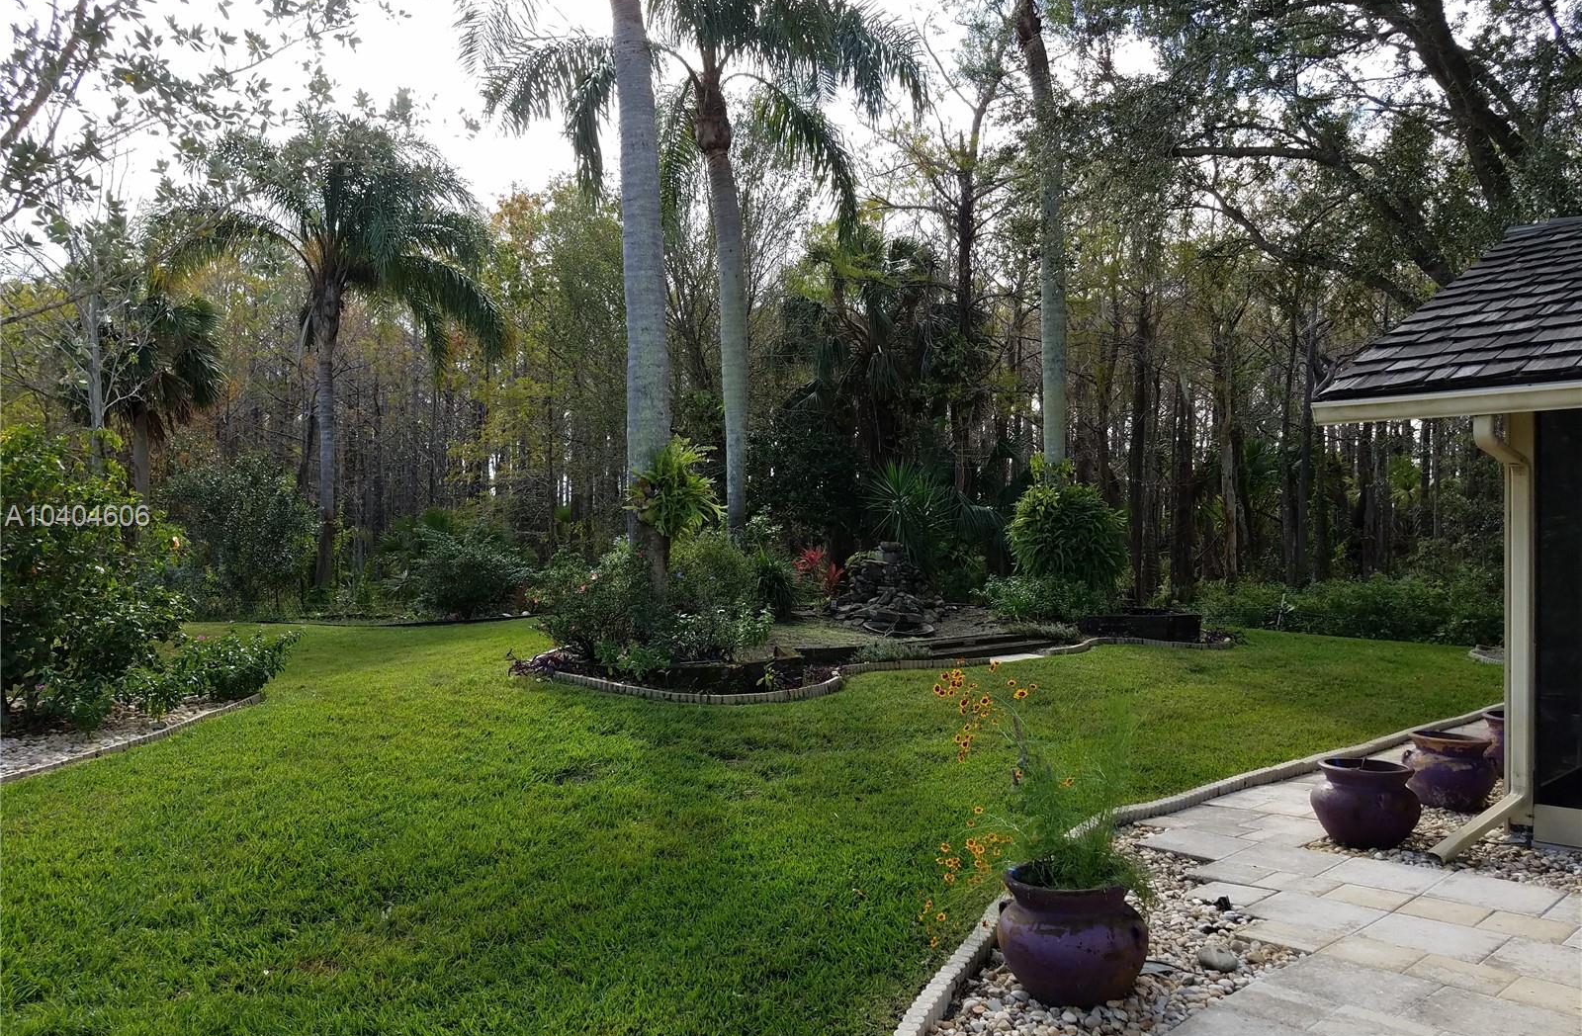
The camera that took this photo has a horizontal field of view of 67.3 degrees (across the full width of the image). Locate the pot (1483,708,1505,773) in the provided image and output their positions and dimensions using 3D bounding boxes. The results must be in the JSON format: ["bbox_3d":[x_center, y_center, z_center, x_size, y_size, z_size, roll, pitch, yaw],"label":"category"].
[{"bbox_3d":[4.791,1.501,7.800,0.560,0.390,0.560,0,-1,30],"label":"pot"}]

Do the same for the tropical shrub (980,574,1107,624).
[{"bbox_3d":[3.403,1.090,16.000,1.750,0.680,1.250,0,-1,6],"label":"tropical shrub"}]

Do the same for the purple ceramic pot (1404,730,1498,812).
[{"bbox_3d":[4.082,1.571,7.350,0.500,0.420,0.500,1,-1,0],"label":"purple ceramic pot"}]

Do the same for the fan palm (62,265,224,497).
[{"bbox_3d":[-13.639,-1.703,25.000,3.500,7.200,3.500,1,-1,0],"label":"fan palm"}]

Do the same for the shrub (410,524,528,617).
[{"bbox_3d":[-5.938,0.995,22.000,2.150,1.700,2.000,1,-1,0],"label":"shrub"}]

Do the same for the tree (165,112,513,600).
[{"bbox_3d":[-8.501,-2.911,22.300,6.200,9.200,6.000,1,-1,-21],"label":"tree"}]

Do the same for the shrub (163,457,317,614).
[{"bbox_3d":[-9.985,0.324,21.500,2.850,2.950,2.600,1,-1,-24],"label":"shrub"}]

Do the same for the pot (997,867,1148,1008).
[{"bbox_3d":[0.970,1.439,4.100,0.500,0.410,0.500,1,-1,0],"label":"pot"}]

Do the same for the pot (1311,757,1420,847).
[{"bbox_3d":[2.950,1.466,6.100,0.565,0.395,0.565,0,-1,24],"label":"pot"}]

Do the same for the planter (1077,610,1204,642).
[{"bbox_3d":[5.407,1.713,18.400,1.820,0.430,1.000,1,-1,-3],"label":"planter"}]

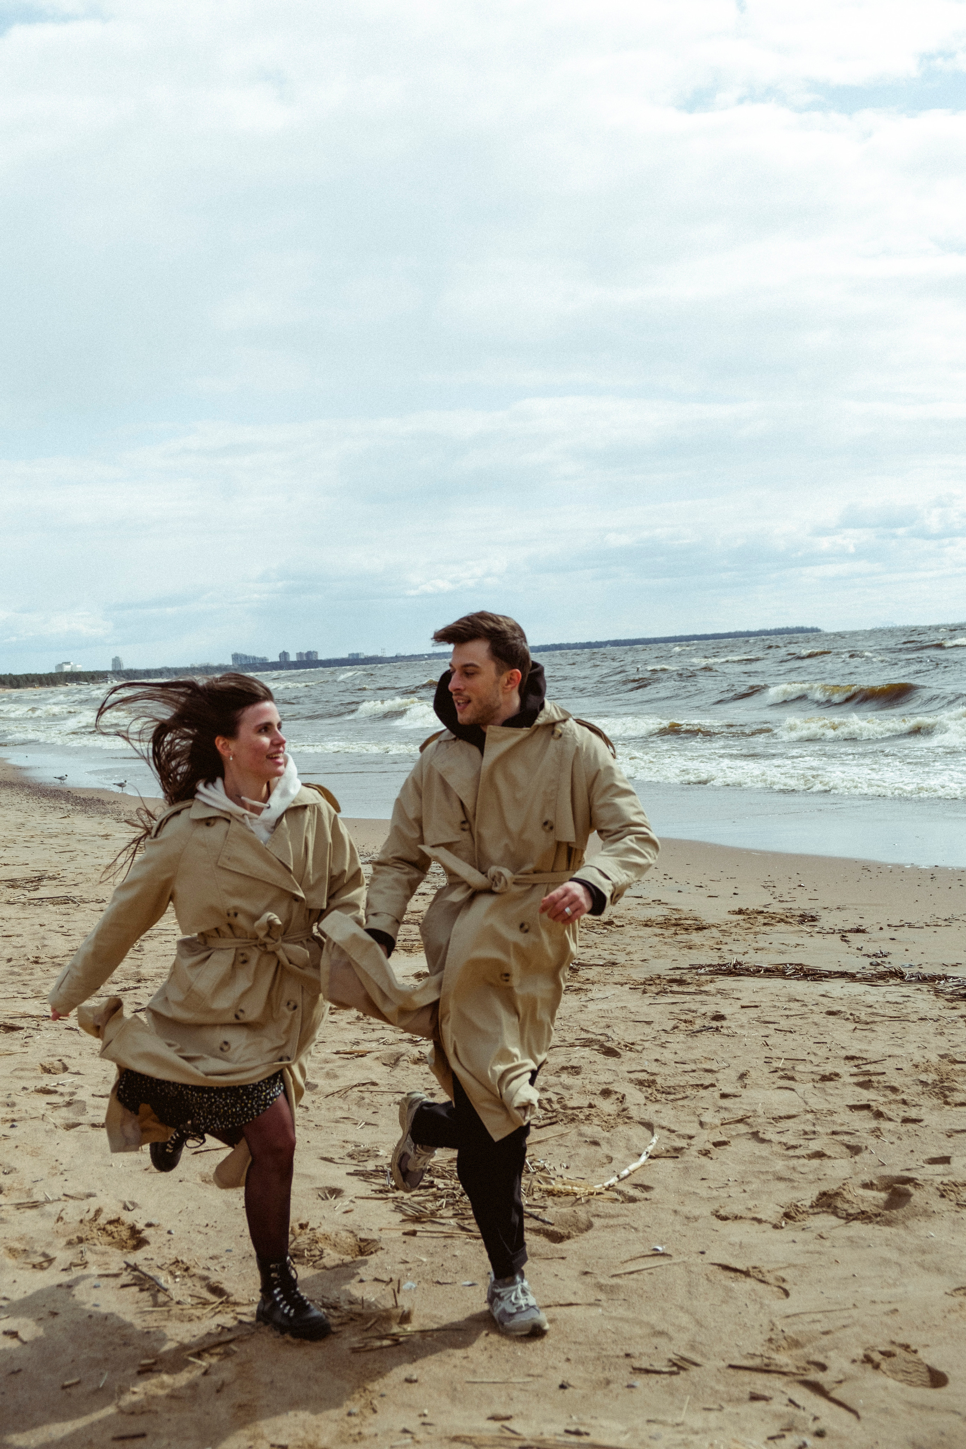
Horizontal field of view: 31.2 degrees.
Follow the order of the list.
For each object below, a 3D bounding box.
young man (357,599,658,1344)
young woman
[{"bbox_3d":[0.068,0.582,4.300,0.710,1.725,0.720,-4,2,-4],"label":"young man"},{"bbox_3d":[-0.688,0.684,4.380,0.740,1.615,0.740,-5,2,-20],"label":"young woman"}]

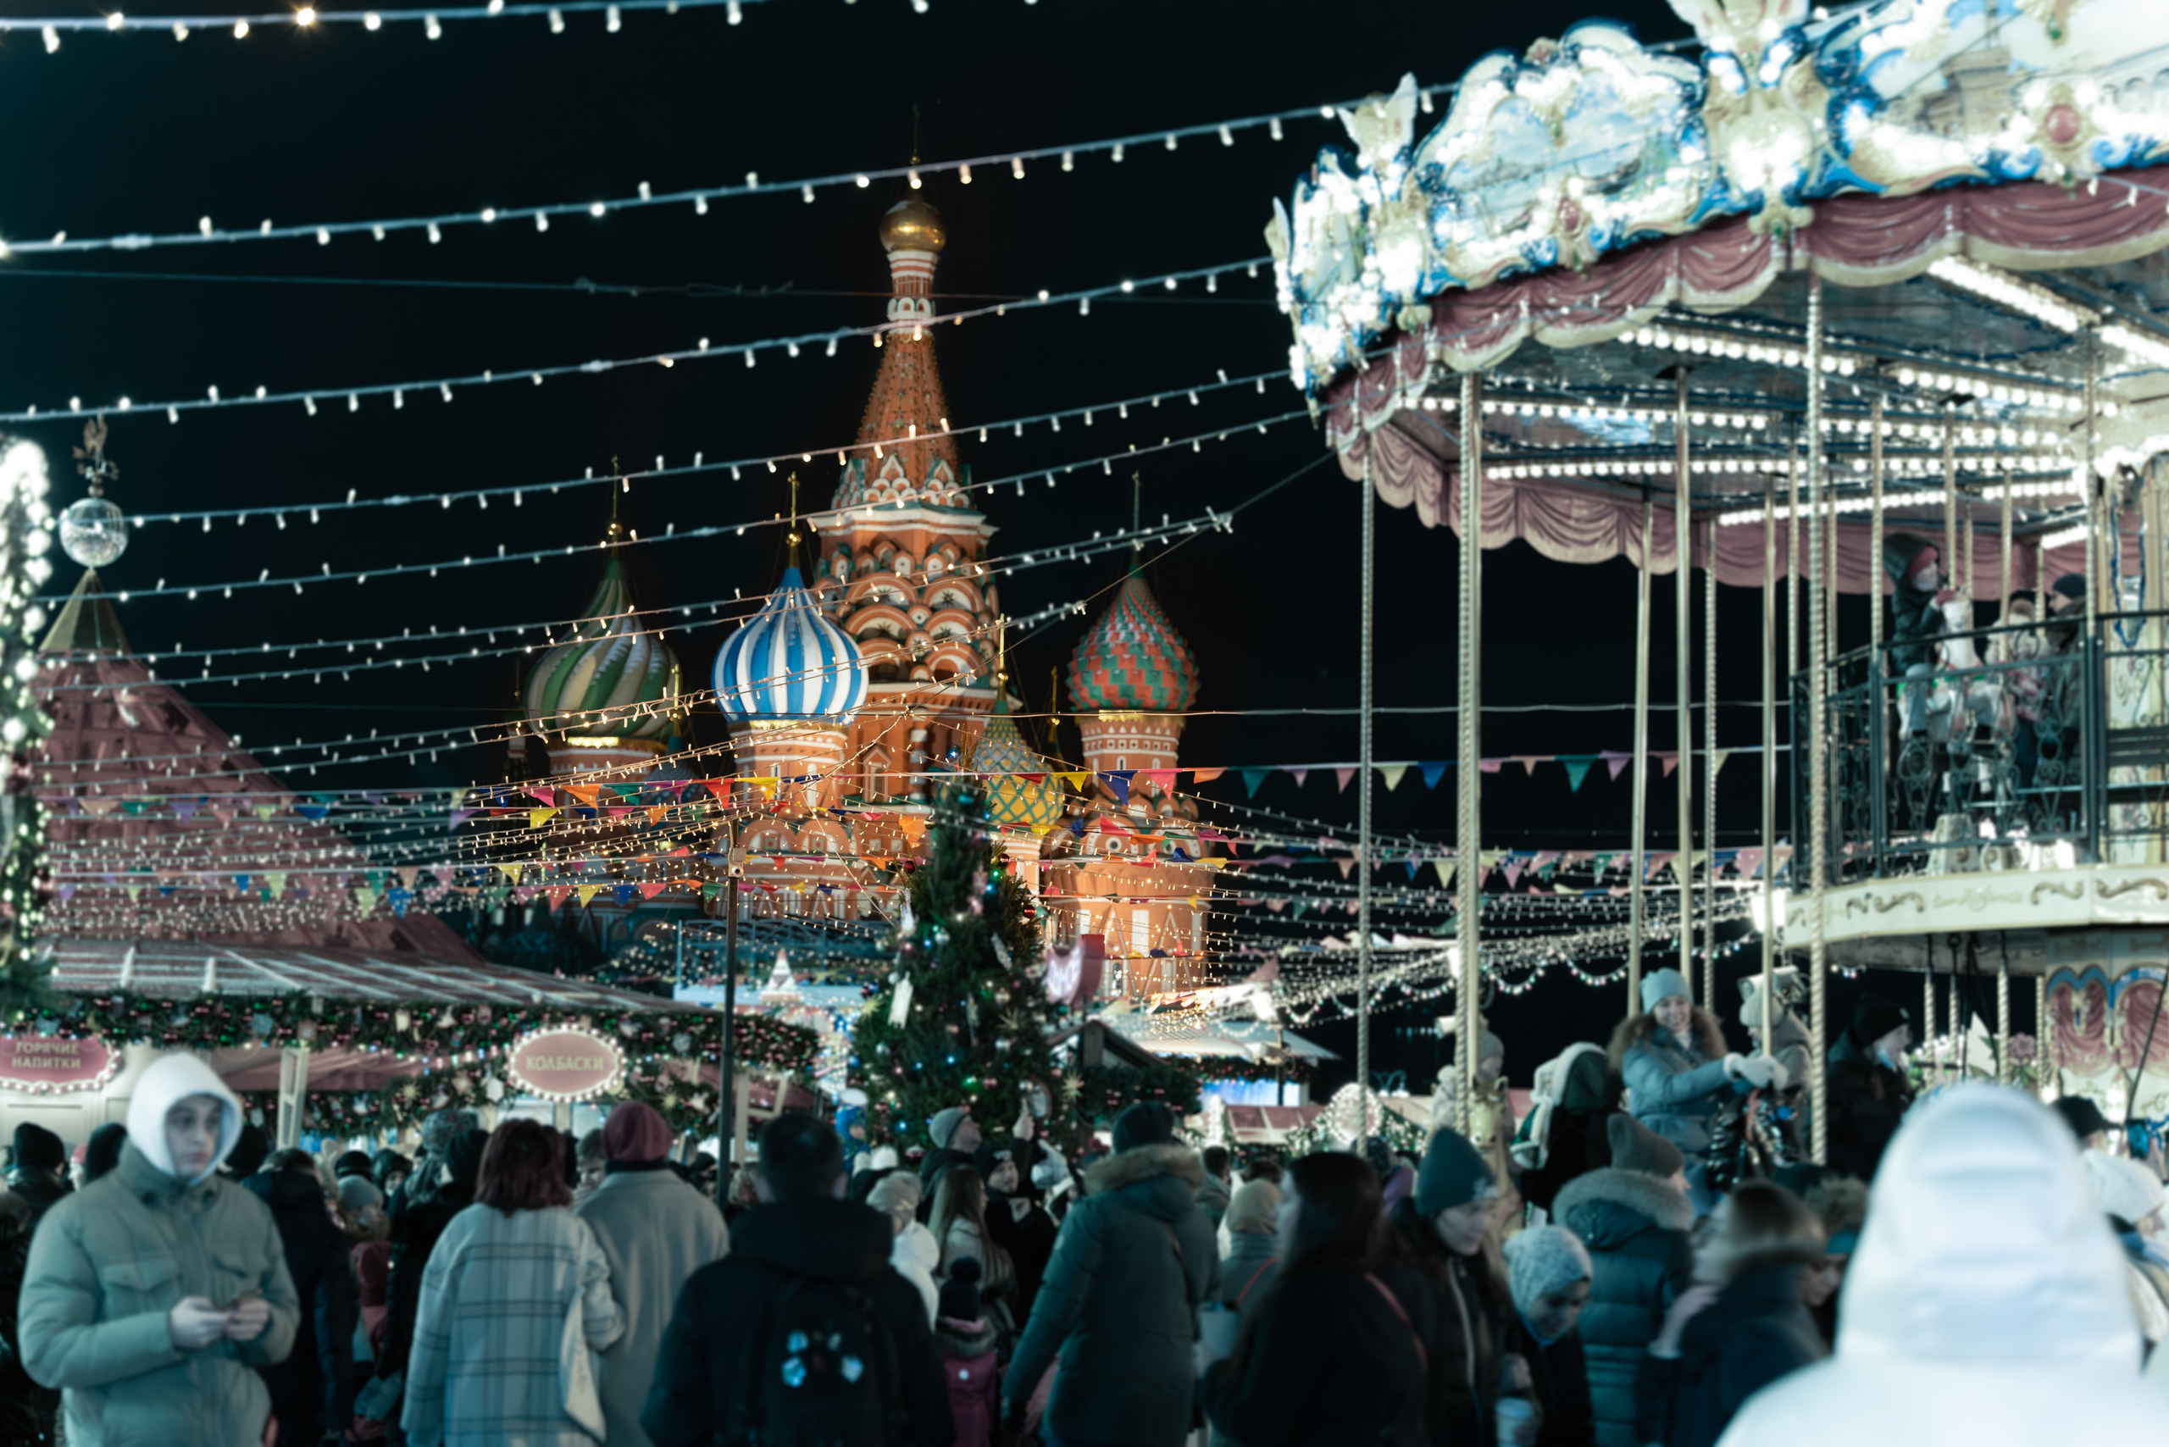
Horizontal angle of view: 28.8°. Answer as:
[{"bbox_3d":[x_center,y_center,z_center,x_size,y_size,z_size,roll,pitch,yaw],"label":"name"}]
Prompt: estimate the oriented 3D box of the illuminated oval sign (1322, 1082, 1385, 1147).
[{"bbox_3d":[2.865,4.150,44.723,0.652,0.662,0.120,2,-6,-9],"label":"illuminated oval sign"}]

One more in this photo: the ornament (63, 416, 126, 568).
[{"bbox_3d":[-11.740,-2.752,50.000,0.760,1.780,0.760,2,-6,-13],"label":"ornament"}]

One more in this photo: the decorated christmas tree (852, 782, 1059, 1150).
[{"bbox_3d":[-1.179,3.068,37.914,1.950,5.130,1.950,1,-6,-2],"label":"decorated christmas tree"}]

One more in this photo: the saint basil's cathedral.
[{"bbox_3d":[-11.380,-3.396,241.442,45.000,61.000,45.000,-1,-6,12],"label":"saint basil's cathedral"}]

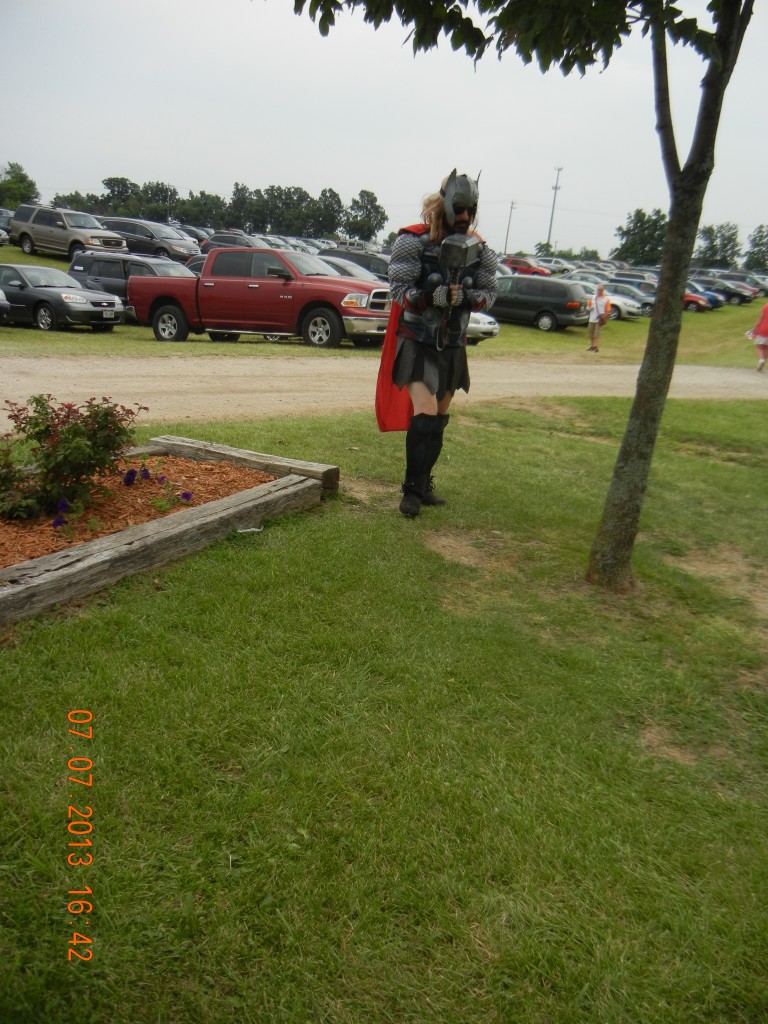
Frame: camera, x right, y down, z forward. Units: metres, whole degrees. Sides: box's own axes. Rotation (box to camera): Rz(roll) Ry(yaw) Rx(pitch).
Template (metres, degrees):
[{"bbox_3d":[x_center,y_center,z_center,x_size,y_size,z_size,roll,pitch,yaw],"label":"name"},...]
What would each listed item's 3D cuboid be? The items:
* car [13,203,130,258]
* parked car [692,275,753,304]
[{"bbox_3d":[-12.750,-11.150,35.800,5.200,1.920,2.000,14,19,28],"label":"car"},{"bbox_3d":[20.600,-13.750,55.200,4.750,1.460,1.800,14,20,29],"label":"parked car"}]

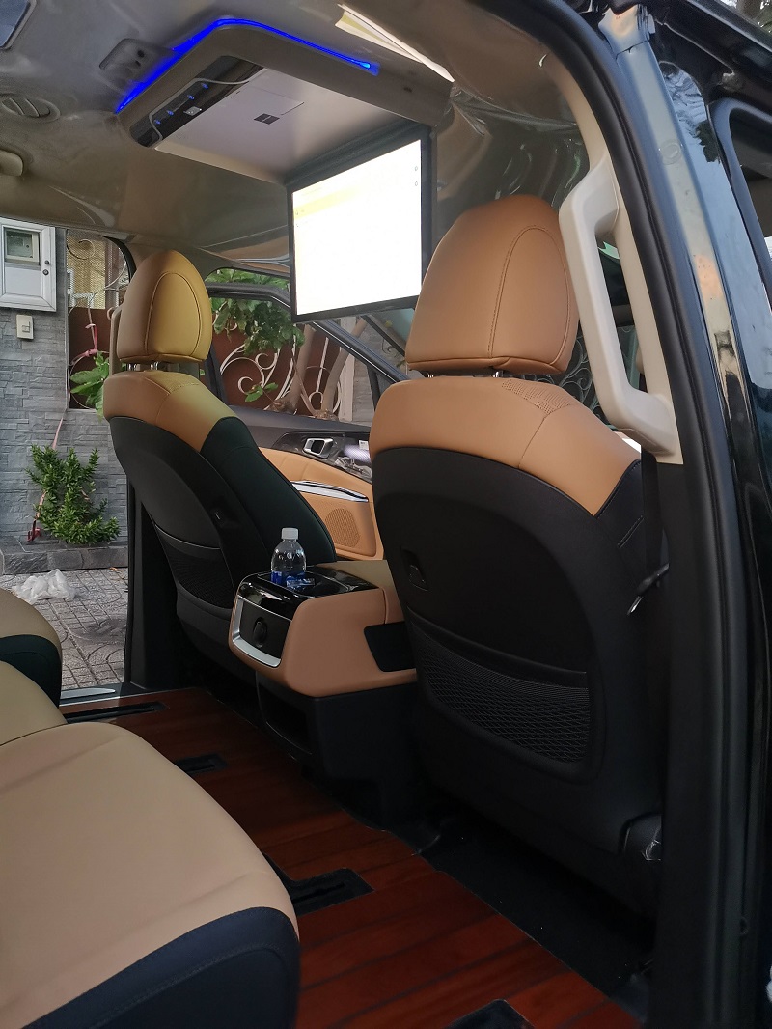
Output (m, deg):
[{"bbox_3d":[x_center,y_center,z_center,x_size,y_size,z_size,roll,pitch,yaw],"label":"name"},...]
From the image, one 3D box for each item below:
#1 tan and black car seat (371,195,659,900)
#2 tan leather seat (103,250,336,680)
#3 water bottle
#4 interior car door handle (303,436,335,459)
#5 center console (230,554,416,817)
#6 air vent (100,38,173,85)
[{"bbox_3d":[0.362,0.074,1.294,0.690,1.010,0.520,0,7,-36],"label":"tan and black car seat"},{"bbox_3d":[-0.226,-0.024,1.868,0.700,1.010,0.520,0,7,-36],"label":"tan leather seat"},{"bbox_3d":[-0.183,0.120,1.469,0.063,0.190,0.063,0,7,-36],"label":"water bottle"},{"bbox_3d":[-0.234,-0.234,2.800,0.110,0.075,0.035,5,5,4],"label":"interior car door handle"},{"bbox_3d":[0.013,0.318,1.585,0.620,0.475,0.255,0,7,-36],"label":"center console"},{"bbox_3d":[-0.364,-0.665,1.190,0.090,0.030,0.165,0,7,-36],"label":"air vent"}]

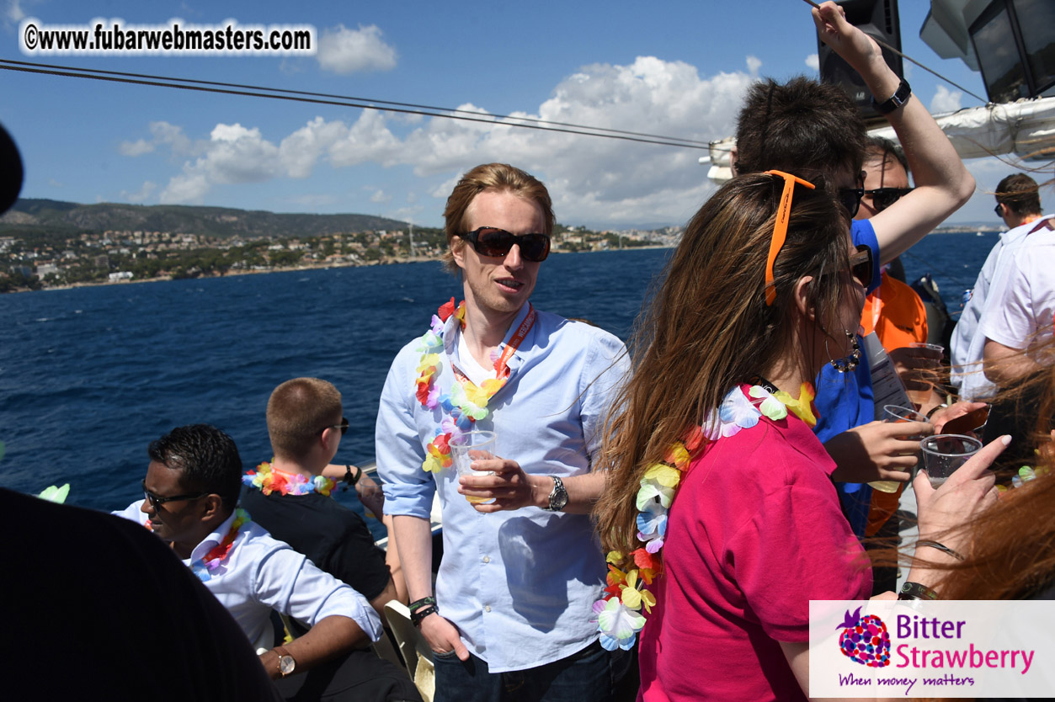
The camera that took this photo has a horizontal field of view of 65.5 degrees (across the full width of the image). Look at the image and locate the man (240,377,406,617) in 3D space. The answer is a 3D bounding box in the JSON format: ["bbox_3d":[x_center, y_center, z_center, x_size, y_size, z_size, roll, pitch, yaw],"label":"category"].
[{"bbox_3d":[-0.406,0.688,2.295,0.540,1.280,0.740,4,9,43],"label":"man"}]

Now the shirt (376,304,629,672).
[{"bbox_3d":[-0.029,0.239,1.540,0.470,0.650,0.300,-1,7,17],"label":"shirt"}]

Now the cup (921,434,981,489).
[{"bbox_3d":[0.584,0.179,1.131,0.077,0.105,0.077,-5,12,1],"label":"cup"}]

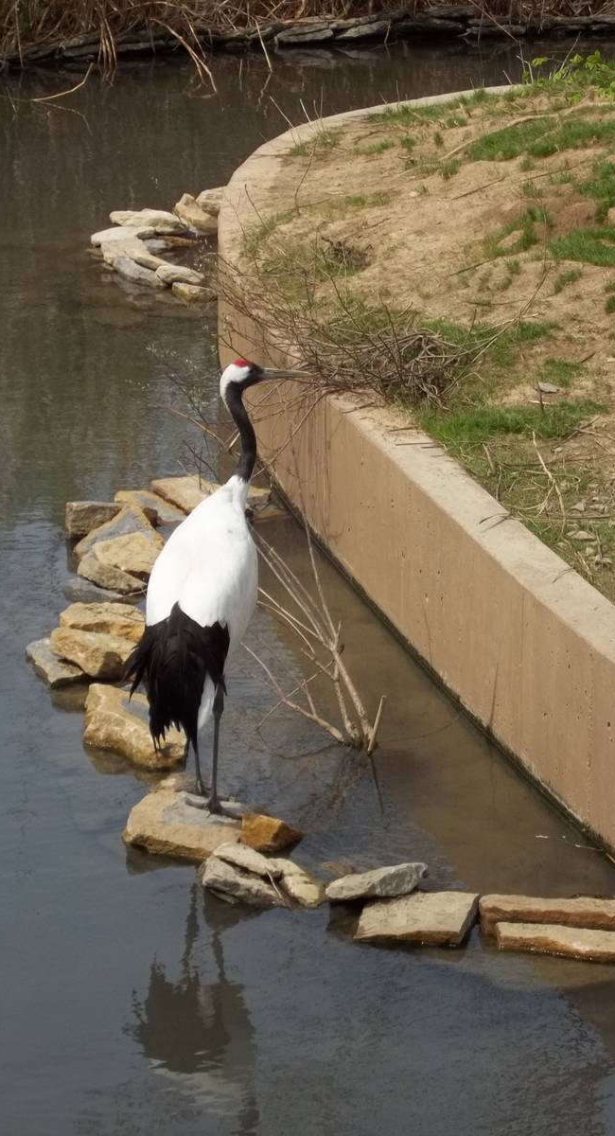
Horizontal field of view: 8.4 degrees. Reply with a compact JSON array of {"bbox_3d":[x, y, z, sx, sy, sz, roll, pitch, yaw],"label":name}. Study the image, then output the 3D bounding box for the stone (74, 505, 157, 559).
[{"bbox_3d":[-0.712,-0.128,15.783,0.300,0.095,0.370,1,17,5],"label":"stone"}]

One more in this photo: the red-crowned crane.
[{"bbox_3d":[-0.286,0.046,12.446,0.352,1.340,0.621,9,18,29],"label":"red-crowned crane"}]

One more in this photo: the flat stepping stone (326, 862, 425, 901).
[{"bbox_3d":[0.197,0.888,11.832,0.274,0.072,0.109,-5,16,-17],"label":"flat stepping stone"}]

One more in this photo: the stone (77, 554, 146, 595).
[{"bbox_3d":[-0.714,0.029,15.127,0.223,0.083,0.155,9,18,29],"label":"stone"}]

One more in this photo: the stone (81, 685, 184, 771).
[{"bbox_3d":[-0.567,0.519,13.742,0.230,0.120,0.430,-8,18,-24],"label":"stone"}]

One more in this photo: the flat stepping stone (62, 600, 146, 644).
[{"bbox_3d":[-0.697,0.184,14.483,0.269,0.093,0.176,3,16,10],"label":"flat stepping stone"}]

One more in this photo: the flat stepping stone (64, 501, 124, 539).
[{"bbox_3d":[-0.802,-0.174,15.801,0.212,0.109,0.135,1,15,4],"label":"flat stepping stone"}]

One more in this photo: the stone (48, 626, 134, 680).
[{"bbox_3d":[-0.725,0.291,14.061,0.269,0.109,0.166,5,16,19],"label":"stone"}]

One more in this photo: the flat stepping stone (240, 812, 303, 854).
[{"bbox_3d":[-0.107,0.804,12.744,0.160,0.085,0.150,3,17,11],"label":"flat stepping stone"}]

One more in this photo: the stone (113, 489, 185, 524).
[{"bbox_3d":[-0.600,-0.236,16.182,0.220,0.075,0.290,-8,18,-24],"label":"stone"}]

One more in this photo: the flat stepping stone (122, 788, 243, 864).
[{"bbox_3d":[-0.376,0.787,12.871,0.340,0.100,0.370,3,17,10],"label":"flat stepping stone"}]

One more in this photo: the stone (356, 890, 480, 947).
[{"bbox_3d":[0.303,0.978,11.706,0.305,0.057,0.269,2,15,7],"label":"stone"}]

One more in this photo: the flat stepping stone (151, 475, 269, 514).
[{"bbox_3d":[-0.379,-0.287,16.355,0.330,0.085,0.330,-8,18,-24],"label":"flat stepping stone"}]

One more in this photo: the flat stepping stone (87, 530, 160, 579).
[{"bbox_3d":[-0.669,-0.048,15.409,0.260,0.095,0.280,1,17,3],"label":"flat stepping stone"}]

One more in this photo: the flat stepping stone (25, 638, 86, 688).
[{"bbox_3d":[-0.848,0.329,14.381,0.180,0.075,0.310,-7,18,-21],"label":"flat stepping stone"}]

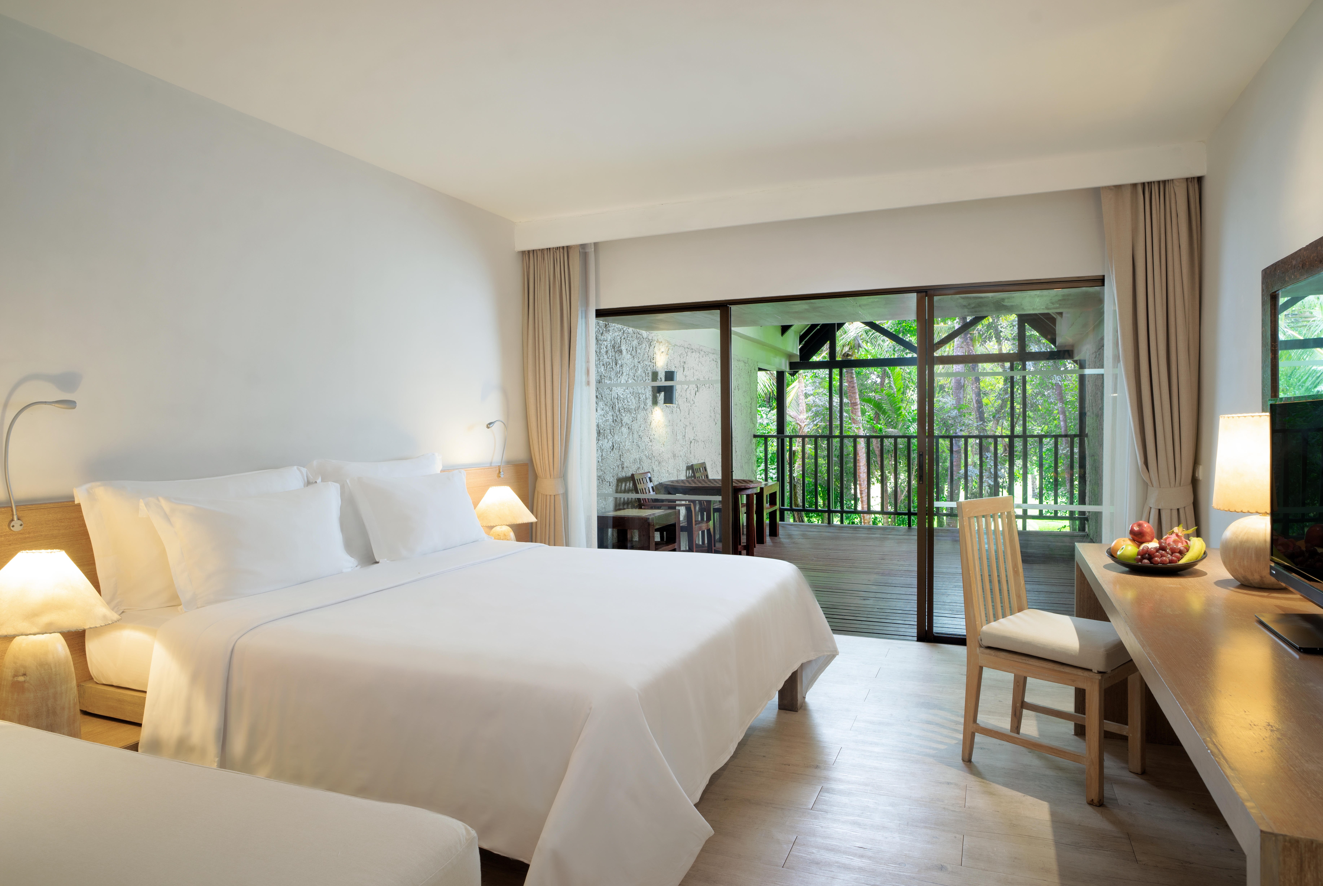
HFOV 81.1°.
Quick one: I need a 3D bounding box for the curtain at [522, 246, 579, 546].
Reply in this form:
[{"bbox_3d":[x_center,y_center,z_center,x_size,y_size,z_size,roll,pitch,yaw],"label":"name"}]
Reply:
[{"bbox_3d":[-0.701,-0.072,5.088,0.430,2.430,0.140,0,2,23],"label":"curtain"}]

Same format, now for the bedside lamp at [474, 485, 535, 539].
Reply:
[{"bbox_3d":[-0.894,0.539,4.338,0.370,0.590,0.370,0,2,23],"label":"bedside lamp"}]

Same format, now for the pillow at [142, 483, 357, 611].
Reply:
[{"bbox_3d":[-1.520,0.366,2.966,0.170,0.420,0.780,-24,-7,22],"label":"pillow"}]

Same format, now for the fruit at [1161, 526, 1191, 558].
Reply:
[{"bbox_3d":[1.755,0.337,2.635,0.085,0.112,0.085,1,2,34],"label":"fruit"}]

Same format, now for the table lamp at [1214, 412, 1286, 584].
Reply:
[{"bbox_3d":[1.843,0.173,2.358,0.265,0.525,0.265,0,2,23],"label":"table lamp"}]

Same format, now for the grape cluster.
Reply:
[{"bbox_3d":[1.638,0.353,2.536,0.135,0.085,0.105,1,2,33],"label":"grape cluster"}]

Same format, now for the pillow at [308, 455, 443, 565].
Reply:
[{"bbox_3d":[-1.328,0.301,3.737,0.190,0.470,0.860,-11,-2,23],"label":"pillow"}]

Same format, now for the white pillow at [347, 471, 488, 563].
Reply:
[{"bbox_3d":[-1.163,0.337,3.785,0.170,0.420,0.770,-24,-7,22],"label":"white pillow"}]

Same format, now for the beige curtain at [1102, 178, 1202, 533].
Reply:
[{"bbox_3d":[2.411,-0.077,3.839,0.420,2.428,0.180,0,2,23],"label":"beige curtain"}]

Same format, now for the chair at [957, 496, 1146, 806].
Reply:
[{"bbox_3d":[1.434,0.710,2.850,0.420,0.975,0.507,-2,2,-40],"label":"chair"}]

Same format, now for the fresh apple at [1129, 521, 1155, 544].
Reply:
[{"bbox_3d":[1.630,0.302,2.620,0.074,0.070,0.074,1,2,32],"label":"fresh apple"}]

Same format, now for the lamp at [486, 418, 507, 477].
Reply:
[{"bbox_3d":[-0.997,0.034,4.720,0.110,0.365,0.220,0,2,23],"label":"lamp"}]

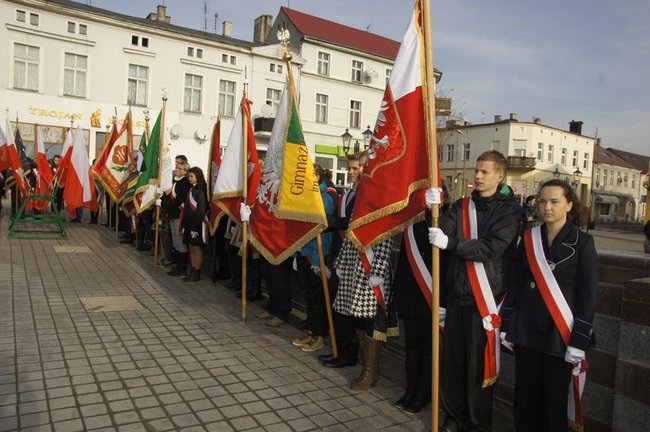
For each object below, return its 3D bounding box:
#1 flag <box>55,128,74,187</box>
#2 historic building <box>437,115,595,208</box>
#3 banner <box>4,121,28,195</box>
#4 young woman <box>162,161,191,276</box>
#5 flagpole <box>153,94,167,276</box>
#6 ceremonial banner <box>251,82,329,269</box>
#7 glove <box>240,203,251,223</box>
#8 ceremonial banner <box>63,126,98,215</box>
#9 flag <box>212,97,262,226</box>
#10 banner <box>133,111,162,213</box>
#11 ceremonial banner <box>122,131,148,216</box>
[{"bbox_3d":[-5.824,-1.310,10.100,0.500,1.300,0.350,3,4,6],"label":"flag"},{"bbox_3d":[18.946,-4.198,45.603,13.700,9.200,10.500,2,2,-39],"label":"historic building"},{"bbox_3d":[-6.178,-1.188,9.000,0.360,1.450,0.250,3,1,-14],"label":"banner"},{"bbox_3d":[-2.256,0.061,6.850,0.480,1.670,0.460,2,1,-34],"label":"young woman"},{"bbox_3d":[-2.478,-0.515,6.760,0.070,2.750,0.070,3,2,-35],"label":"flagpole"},{"bbox_3d":[-0.316,-0.384,3.800,0.620,1.500,0.380,3,1,0],"label":"ceremonial banner"},{"bbox_3d":[-0.829,-0.037,4.720,0.110,0.190,0.105,-1,5,-41],"label":"glove"},{"bbox_3d":[-5.281,-0.957,9.700,0.750,1.950,0.450,3,4,6],"label":"ceremonial banner"},{"bbox_3d":[-0.912,-0.579,4.700,0.480,1.310,0.300,3,1,6],"label":"flag"},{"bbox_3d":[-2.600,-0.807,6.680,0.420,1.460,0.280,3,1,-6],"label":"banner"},{"bbox_3d":[-3.637,-0.820,8.700,0.480,1.600,0.300,3,1,-9],"label":"ceremonial banner"}]

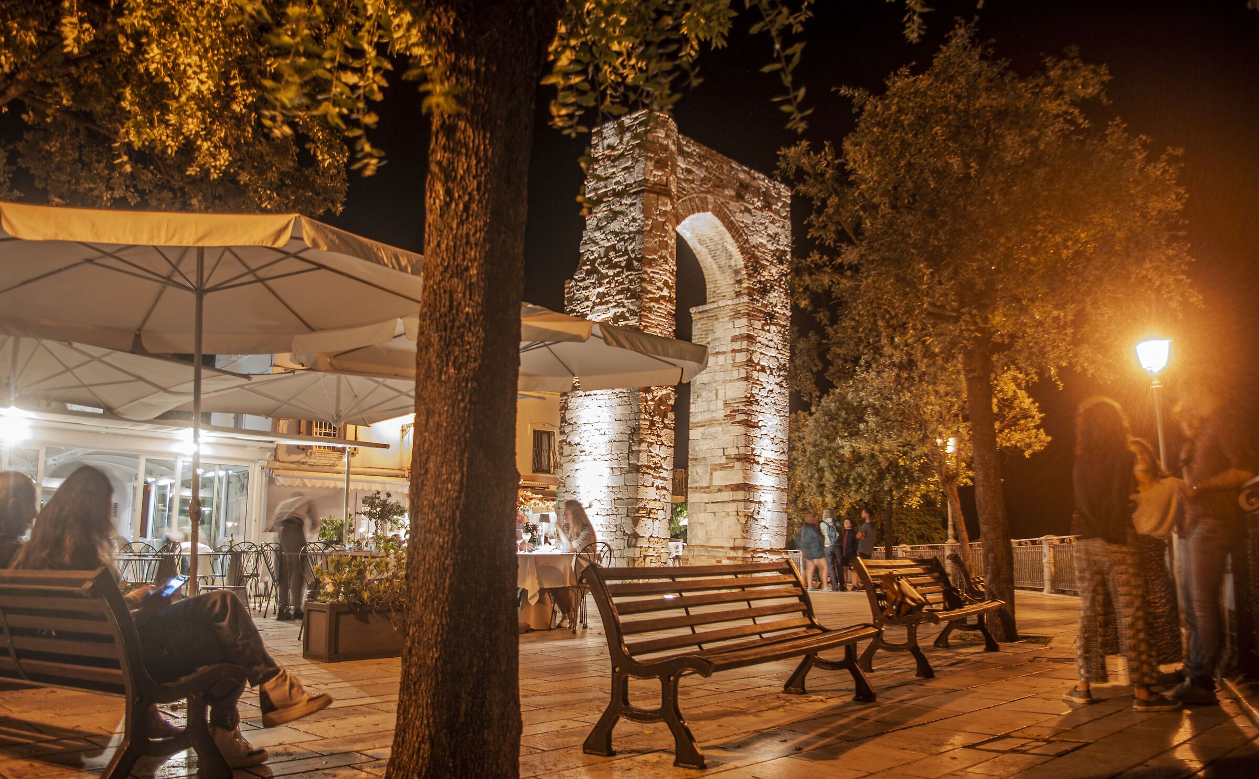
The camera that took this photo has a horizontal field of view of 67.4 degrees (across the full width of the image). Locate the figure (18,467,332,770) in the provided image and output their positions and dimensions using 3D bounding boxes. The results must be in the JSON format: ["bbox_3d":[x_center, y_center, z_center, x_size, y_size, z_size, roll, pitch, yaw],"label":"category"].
[{"bbox_3d":[-1.750,0.878,3.625,0.550,1.140,1.060,-7,-12,34],"label":"figure"}]

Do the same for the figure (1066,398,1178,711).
[{"bbox_3d":[2.633,0.876,5.187,0.520,1.670,0.420,-7,-12,31],"label":"figure"}]

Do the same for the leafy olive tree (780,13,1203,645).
[{"bbox_3d":[3.698,-0.765,9.777,4.350,6.450,4.300,-1,-10,0],"label":"leafy olive tree"}]

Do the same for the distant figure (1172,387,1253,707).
[{"bbox_3d":[3.299,0.847,5.354,0.480,1.770,0.500,-2,-10,12],"label":"distant figure"}]

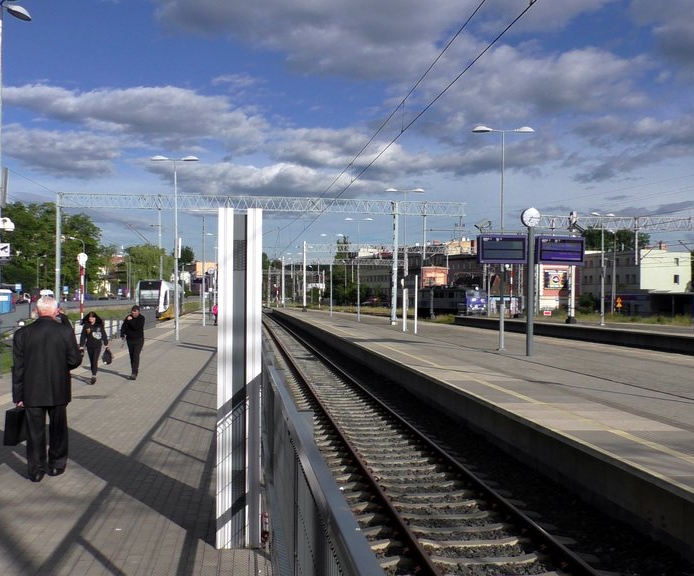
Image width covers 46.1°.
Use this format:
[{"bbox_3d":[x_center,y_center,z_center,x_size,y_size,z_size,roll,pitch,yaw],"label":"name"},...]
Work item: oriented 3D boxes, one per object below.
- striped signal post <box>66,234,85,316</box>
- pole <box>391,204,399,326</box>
[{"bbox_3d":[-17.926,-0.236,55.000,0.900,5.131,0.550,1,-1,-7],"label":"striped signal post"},{"bbox_3d":[3.662,-1.850,61.500,0.380,9.150,0.360,0,-1,-7],"label":"pole"}]

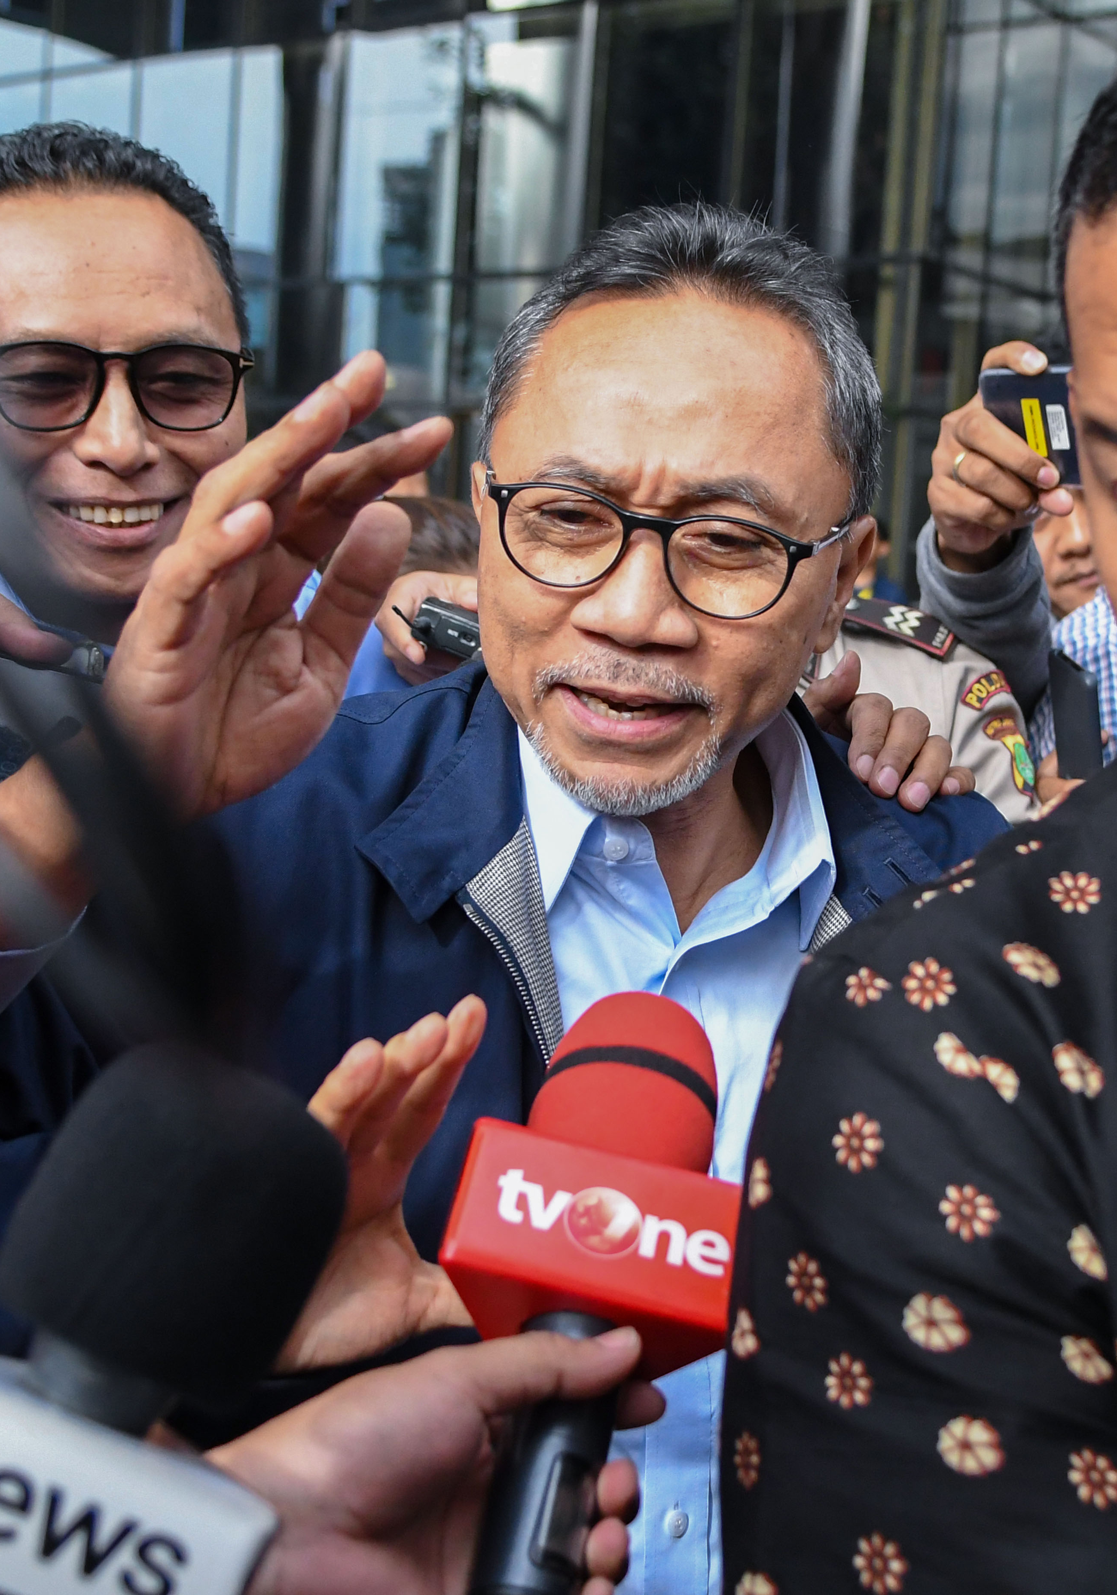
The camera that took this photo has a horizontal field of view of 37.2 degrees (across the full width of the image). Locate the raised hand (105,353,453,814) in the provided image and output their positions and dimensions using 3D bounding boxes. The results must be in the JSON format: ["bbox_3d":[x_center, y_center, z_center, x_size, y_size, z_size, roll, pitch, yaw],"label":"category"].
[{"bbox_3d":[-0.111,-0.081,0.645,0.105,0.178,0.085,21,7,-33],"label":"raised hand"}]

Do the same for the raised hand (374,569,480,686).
[{"bbox_3d":[-0.076,-0.103,1.060,0.085,0.090,0.090,4,4,6],"label":"raised hand"}]

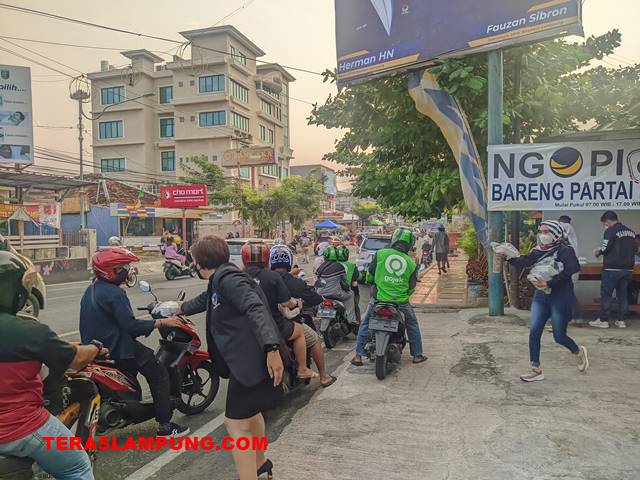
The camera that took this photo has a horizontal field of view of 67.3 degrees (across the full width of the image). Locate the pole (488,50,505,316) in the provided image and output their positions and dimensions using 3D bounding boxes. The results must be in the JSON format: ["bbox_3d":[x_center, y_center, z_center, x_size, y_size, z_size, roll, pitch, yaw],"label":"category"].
[{"bbox_3d":[2.754,-0.909,7.500,0.220,4.200,0.220,-1,2,0],"label":"pole"}]

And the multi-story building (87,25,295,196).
[{"bbox_3d":[-13.509,-9.911,55.875,16.000,21.000,18.000,0,2,17],"label":"multi-story building"}]

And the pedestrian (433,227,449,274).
[{"bbox_3d":[4.053,0.356,16.190,0.520,1.670,0.400,0,1,16],"label":"pedestrian"}]

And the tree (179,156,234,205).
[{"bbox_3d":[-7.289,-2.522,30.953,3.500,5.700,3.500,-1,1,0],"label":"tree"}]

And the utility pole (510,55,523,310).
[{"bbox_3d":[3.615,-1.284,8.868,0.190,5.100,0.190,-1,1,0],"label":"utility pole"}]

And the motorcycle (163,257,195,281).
[{"bbox_3d":[-4.470,0.732,15.700,0.680,1.080,1.850,0,2,18],"label":"motorcycle"}]

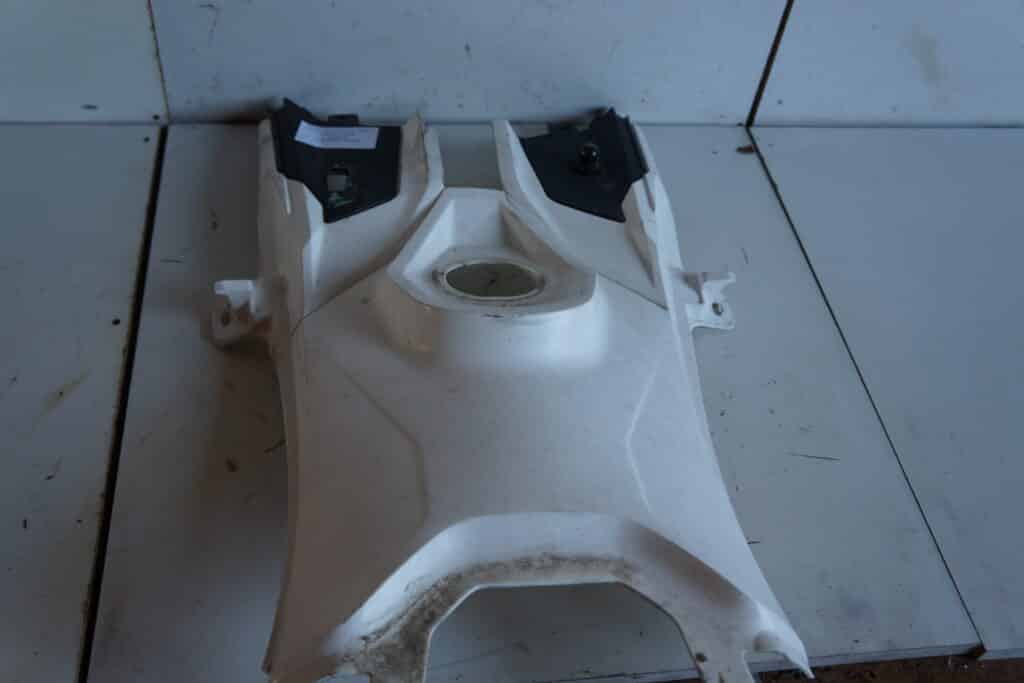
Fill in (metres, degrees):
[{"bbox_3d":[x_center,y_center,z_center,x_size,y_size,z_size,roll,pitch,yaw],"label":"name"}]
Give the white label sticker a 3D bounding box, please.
[{"bbox_3d":[-0.173,-0.206,0.936,0.079,0.008,0.034,1,48,-2],"label":"white label sticker"}]

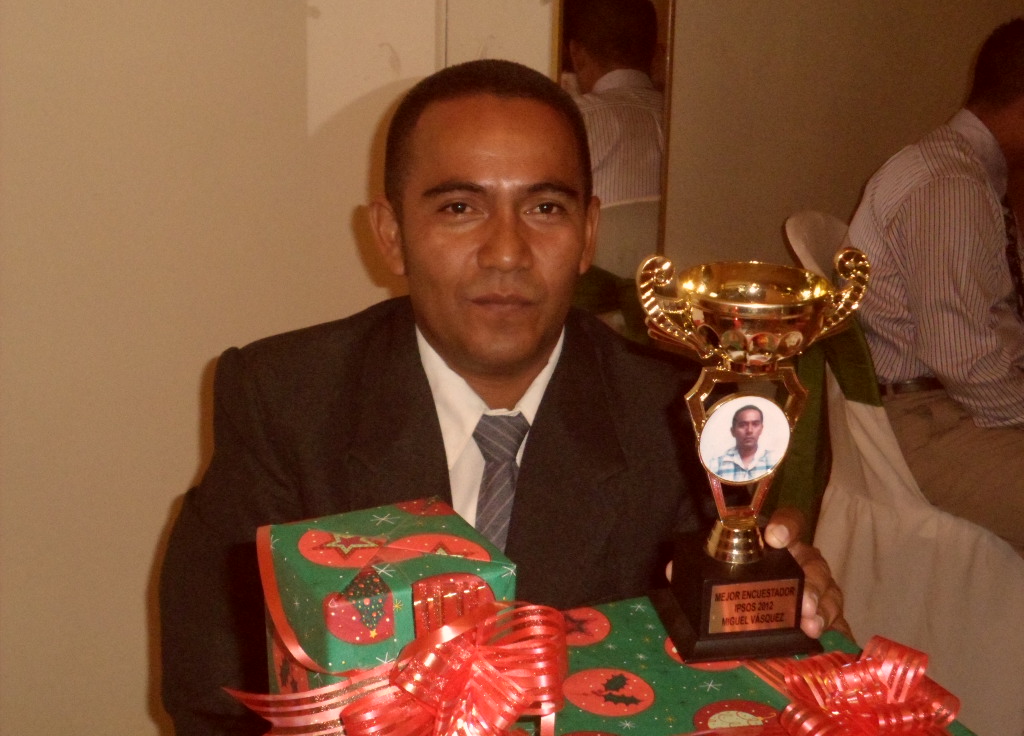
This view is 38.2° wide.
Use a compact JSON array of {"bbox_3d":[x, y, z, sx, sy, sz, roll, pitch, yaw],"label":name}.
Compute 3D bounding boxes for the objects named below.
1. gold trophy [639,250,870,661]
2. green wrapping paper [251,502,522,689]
[{"bbox_3d":[0.133,0.044,0.844,0.131,0.229,0.085,-3,20,-9],"label":"gold trophy"},{"bbox_3d":[-0.063,0.168,0.758,0.101,0.170,0.089,-8,22,-23],"label":"green wrapping paper"}]

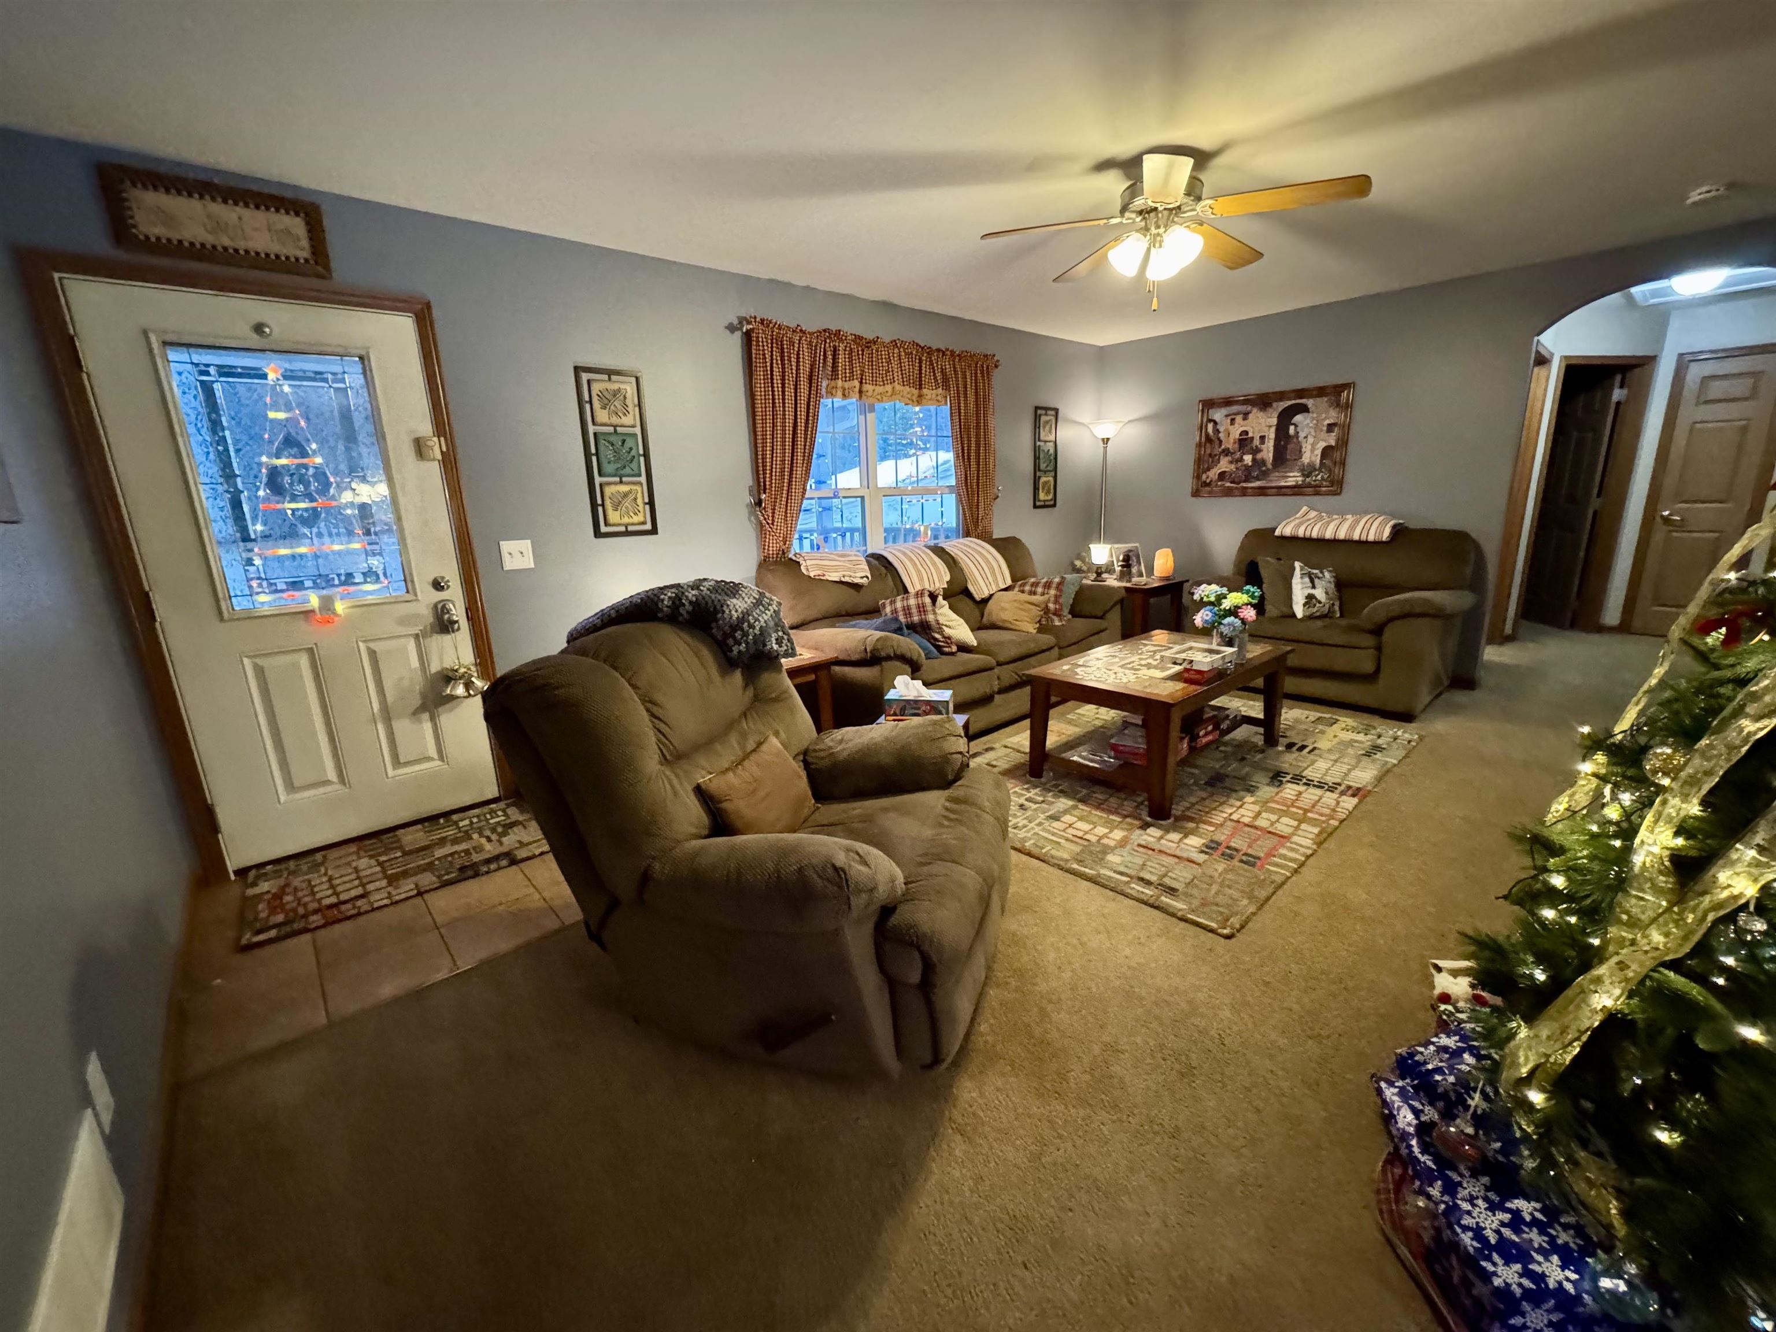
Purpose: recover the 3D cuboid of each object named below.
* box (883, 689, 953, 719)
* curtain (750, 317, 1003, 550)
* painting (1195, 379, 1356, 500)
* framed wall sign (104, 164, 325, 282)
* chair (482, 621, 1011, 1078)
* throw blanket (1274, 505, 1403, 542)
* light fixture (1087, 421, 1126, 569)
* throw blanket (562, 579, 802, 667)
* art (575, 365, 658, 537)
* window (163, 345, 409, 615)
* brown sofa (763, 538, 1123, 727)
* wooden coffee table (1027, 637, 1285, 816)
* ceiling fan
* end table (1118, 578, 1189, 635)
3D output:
[{"bbox_3d":[0.114,0.143,2.569,0.227,0.078,0.125,0,14,10],"label":"box"},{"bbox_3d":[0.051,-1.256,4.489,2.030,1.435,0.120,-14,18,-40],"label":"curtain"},{"bbox_3d":[2.735,-1.600,5.199,0.040,0.730,1.040,-14,18,-41],"label":"painting"},{"bbox_3d":[-2.228,-1.487,2.415,0.545,0.240,0.030,-14,18,-41],"label":"framed wall sign"},{"bbox_3d":[-0.264,0.359,1.973,1.130,1.000,0.960,2,14,18],"label":"chair"},{"bbox_3d":[2.933,-0.926,4.665,0.330,0.190,0.670,-14,18,-41],"label":"throw blanket"},{"bbox_3d":[1.785,-1.101,6.028,0.310,1.800,0.310,-14,18,-41],"label":"light fixture"},{"bbox_3d":[-0.577,-0.096,2.179,0.360,0.330,0.780,3,15,18],"label":"throw blanket"},{"bbox_3d":[-1.268,-0.999,3.389,0.312,0.762,0.030,-14,18,-40],"label":"art"},{"bbox_3d":[-2.161,-0.678,2.644,0.538,0.899,0.040,-14,18,-40],"label":"window"},{"bbox_3d":[0.486,-0.235,4.382,2.340,0.970,0.970,-15,18,-42],"label":"brown sofa"},{"bbox_3d":[1.301,0.215,3.441,1.230,0.485,0.700,-14,18,-41],"label":"wooden coffee table"},{"bbox_3d":[0.995,-1.577,2.662,1.280,0.501,1.280,-14,18,-40],"label":"ceiling fan"},{"bbox_3d":[1.867,-0.365,5.585,0.560,0.576,0.670,-14,18,-41],"label":"end table"}]

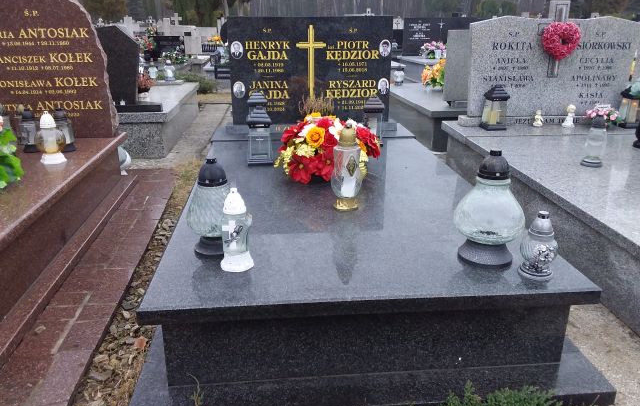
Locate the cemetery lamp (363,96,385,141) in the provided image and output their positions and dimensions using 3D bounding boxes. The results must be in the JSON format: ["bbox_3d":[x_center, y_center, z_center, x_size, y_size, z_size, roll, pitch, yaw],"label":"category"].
[{"bbox_3d":[0.300,-0.466,2.886,0.124,0.264,0.124,-2,20,-5],"label":"cemetery lamp"}]

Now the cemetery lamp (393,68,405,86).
[{"bbox_3d":[0.842,-1.345,5.486,0.116,0.165,0.116,-2,20,-5],"label":"cemetery lamp"}]

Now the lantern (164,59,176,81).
[{"bbox_3d":[-1.685,-1.486,5.800,0.130,0.224,0.130,-1,20,-5],"label":"lantern"}]

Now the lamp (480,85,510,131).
[{"bbox_3d":[1.107,-0.601,3.273,0.133,0.266,0.133,-2,20,-5],"label":"lamp"}]

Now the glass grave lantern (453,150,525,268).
[{"bbox_3d":[0.573,0.007,1.731,0.228,0.366,0.228,-1,20,-5],"label":"glass grave lantern"}]

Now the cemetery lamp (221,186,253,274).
[{"bbox_3d":[-0.234,0.070,1.440,0.102,0.228,0.102,-2,20,-5],"label":"cemetery lamp"}]

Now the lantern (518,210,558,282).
[{"bbox_3d":[0.693,0.128,1.628,0.109,0.211,0.109,-1,20,-5],"label":"lantern"}]

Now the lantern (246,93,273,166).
[{"bbox_3d":[-0.333,-0.397,2.861,0.131,0.347,0.131,-1,20,-5],"label":"lantern"}]

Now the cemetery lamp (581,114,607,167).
[{"bbox_3d":[1.331,-0.303,2.502,0.112,0.229,0.112,-2,20,-5],"label":"cemetery lamp"}]

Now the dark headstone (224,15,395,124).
[{"bbox_3d":[-0.053,-0.794,3.128,0.956,0.624,0.080,-2,20,-5],"label":"dark headstone"}]

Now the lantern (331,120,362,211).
[{"bbox_3d":[0.116,-0.154,2.178,0.134,0.361,0.134,-1,20,-5],"label":"lantern"}]

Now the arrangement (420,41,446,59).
[{"bbox_3d":[1.806,-2.415,8.111,0.425,0.307,0.319,-2,20,-5],"label":"arrangement"}]

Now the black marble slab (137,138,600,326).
[{"bbox_3d":[0.062,-0.043,2.149,1.180,0.038,1.812,-2,20,-5],"label":"black marble slab"}]

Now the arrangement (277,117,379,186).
[{"bbox_3d":[0.040,-0.320,2.755,0.565,0.280,0.420,-1,20,-5],"label":"arrangement"}]

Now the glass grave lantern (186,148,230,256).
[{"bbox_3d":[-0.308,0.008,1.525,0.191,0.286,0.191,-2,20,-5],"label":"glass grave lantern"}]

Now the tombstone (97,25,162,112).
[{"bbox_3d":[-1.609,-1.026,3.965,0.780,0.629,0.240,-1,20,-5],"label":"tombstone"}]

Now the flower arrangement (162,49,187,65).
[{"bbox_3d":[-2.059,-2.061,7.298,0.354,0.183,0.236,-2,20,-5],"label":"flower arrangement"}]

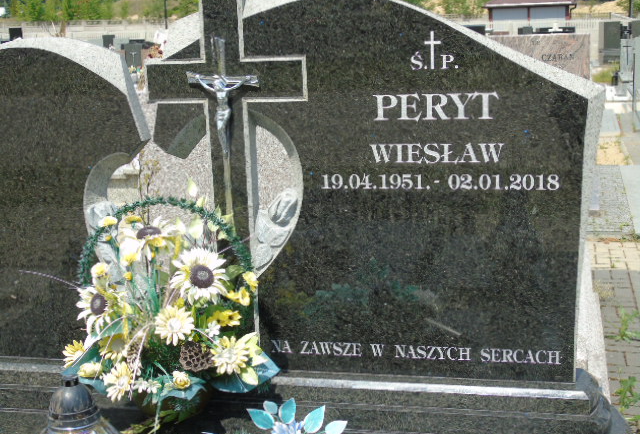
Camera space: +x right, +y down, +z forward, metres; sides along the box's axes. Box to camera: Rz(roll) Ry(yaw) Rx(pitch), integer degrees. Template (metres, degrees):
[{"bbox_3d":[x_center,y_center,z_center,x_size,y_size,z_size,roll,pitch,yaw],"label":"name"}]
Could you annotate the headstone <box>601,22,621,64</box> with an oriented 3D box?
[{"bbox_3d":[10.184,-6.117,35.000,0.600,1.430,0.270,-2,10,0],"label":"headstone"}]

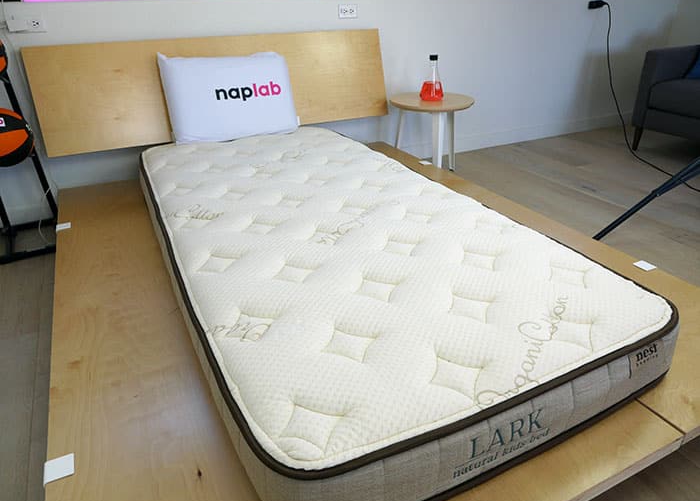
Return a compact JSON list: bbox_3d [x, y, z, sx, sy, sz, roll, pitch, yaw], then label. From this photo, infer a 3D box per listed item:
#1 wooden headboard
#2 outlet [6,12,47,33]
[{"bbox_3d":[-0.582,-0.815,2.421,1.718,0.454,0.025,-14,15,-24],"label":"wooden headboard"},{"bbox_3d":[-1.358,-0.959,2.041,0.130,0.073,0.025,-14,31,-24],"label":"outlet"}]

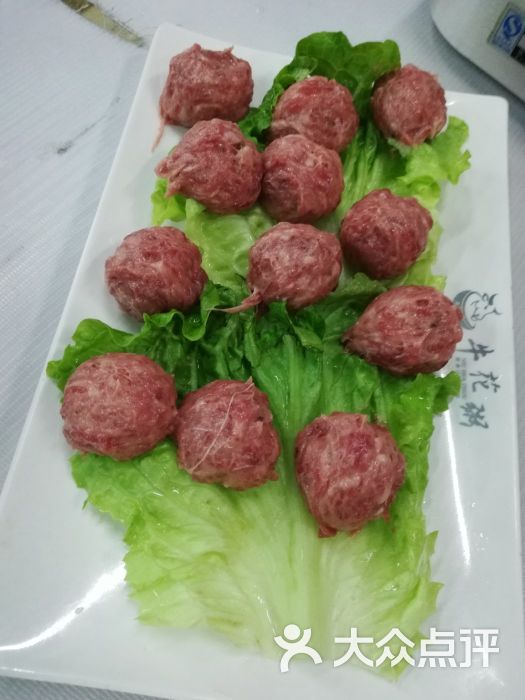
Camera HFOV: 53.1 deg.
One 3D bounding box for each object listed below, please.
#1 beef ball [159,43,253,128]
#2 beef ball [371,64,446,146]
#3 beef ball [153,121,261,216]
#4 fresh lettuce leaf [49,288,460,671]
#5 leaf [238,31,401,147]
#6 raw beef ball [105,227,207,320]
[{"bbox_3d":[-0.030,-0.141,0.282,0.043,0.040,0.042,2,69,-5],"label":"beef ball"},{"bbox_3d":[0.081,-0.135,0.291,0.040,0.039,0.040,2,69,-5],"label":"beef ball"},{"bbox_3d":[-0.027,-0.092,0.264,0.046,0.042,0.045,2,69,-5],"label":"beef ball"},{"bbox_3d":[0.001,0.047,0.225,0.173,0.032,0.160,-2,69,-6],"label":"fresh lettuce leaf"},{"bbox_3d":[0.032,-0.137,0.292,0.084,0.032,0.070,10,69,-2],"label":"leaf"},{"bbox_3d":[-0.049,-0.035,0.240,0.043,0.040,0.043,2,69,-5],"label":"raw beef ball"}]

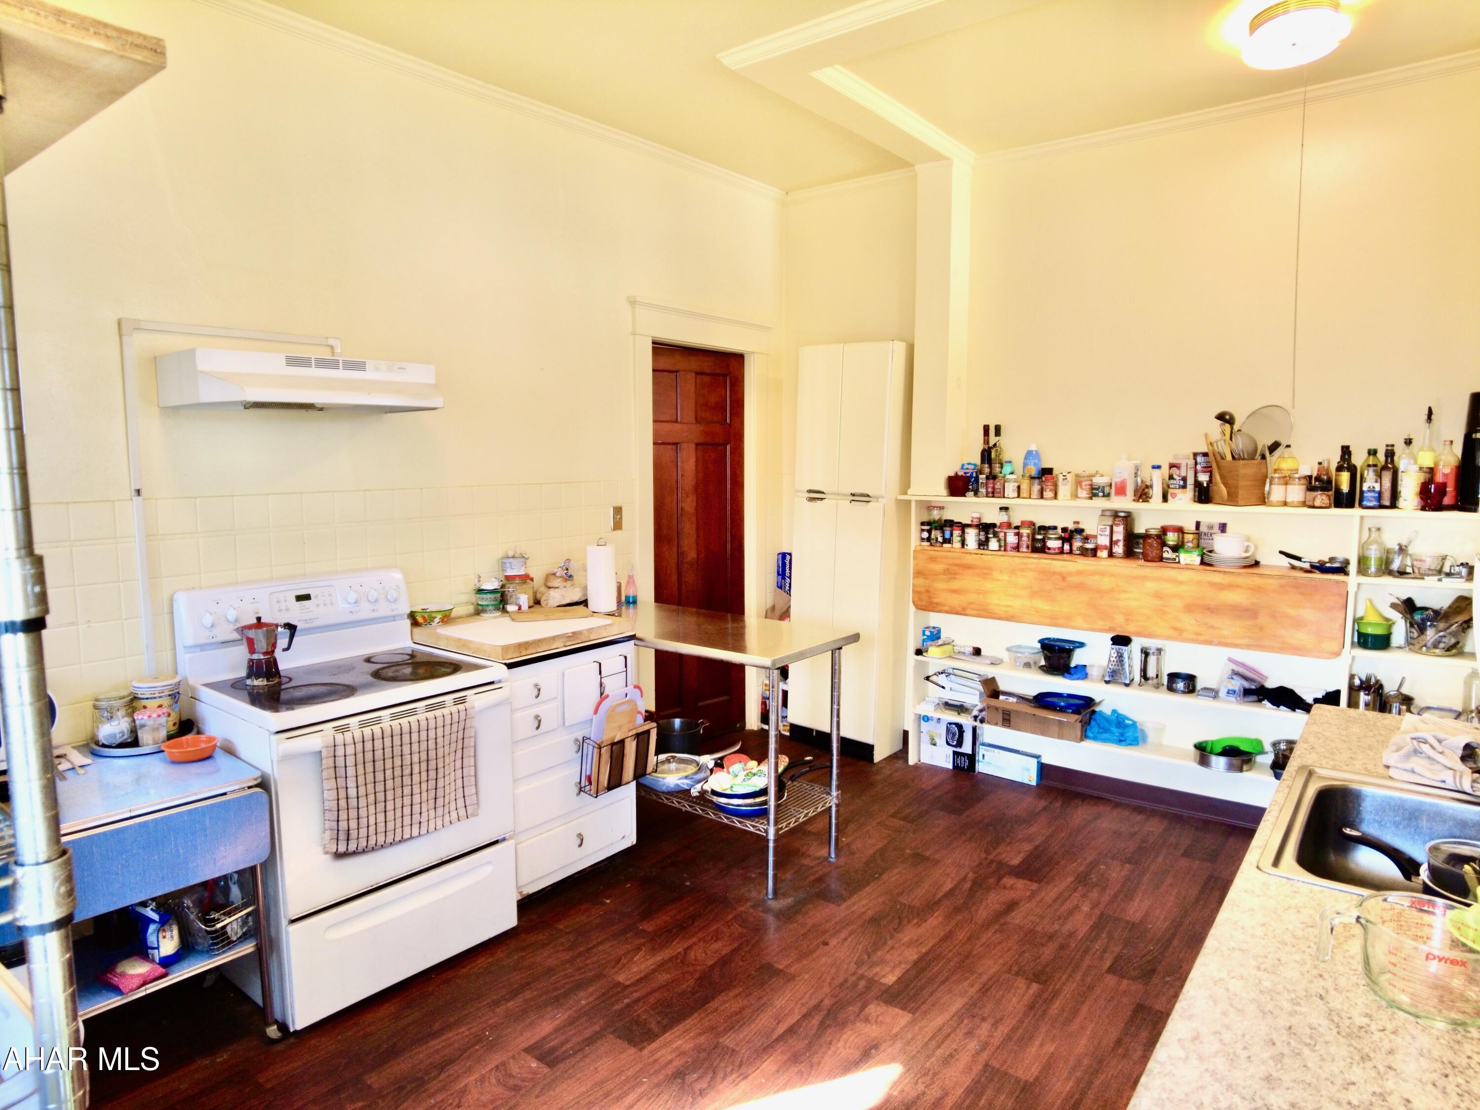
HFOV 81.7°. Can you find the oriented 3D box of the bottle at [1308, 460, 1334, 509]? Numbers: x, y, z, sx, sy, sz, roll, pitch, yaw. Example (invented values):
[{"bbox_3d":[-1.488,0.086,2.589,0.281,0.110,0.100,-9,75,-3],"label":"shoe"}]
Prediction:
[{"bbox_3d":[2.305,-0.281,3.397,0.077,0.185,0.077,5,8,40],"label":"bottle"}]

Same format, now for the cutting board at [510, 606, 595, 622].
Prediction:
[{"bbox_3d":[-0.775,0.248,3.500,0.310,0.018,0.235,-3,7,-23],"label":"cutting board"}]

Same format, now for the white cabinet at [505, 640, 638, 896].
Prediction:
[{"bbox_3d":[-0.845,0.779,3.449,0.560,0.878,0.625,5,8,40],"label":"white cabinet"}]

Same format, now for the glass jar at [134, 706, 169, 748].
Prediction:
[{"bbox_3d":[-1.663,0.485,2.418,0.080,0.100,0.080,5,9,38],"label":"glass jar"}]

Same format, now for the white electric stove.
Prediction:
[{"bbox_3d":[-1.264,0.705,2.827,0.645,1.193,0.762,5,8,40],"label":"white electric stove"}]

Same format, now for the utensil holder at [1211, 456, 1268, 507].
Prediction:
[{"bbox_3d":[2.067,-0.307,3.530,0.135,0.190,0.135,-2,7,-15],"label":"utensil holder"}]

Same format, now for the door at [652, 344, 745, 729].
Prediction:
[{"bbox_3d":[-0.240,-0.005,4.591,0.045,2.162,0.825,5,8,40],"label":"door"}]

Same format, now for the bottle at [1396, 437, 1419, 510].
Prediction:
[{"bbox_3d":[2.550,-0.310,3.251,0.070,0.278,0.070,5,8,40],"label":"bottle"}]

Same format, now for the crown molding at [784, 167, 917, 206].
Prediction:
[{"bbox_3d":[0.577,-2.019,4.689,0.820,0.062,0.056,5,9,38],"label":"crown molding"}]

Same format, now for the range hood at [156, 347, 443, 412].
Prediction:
[{"bbox_3d":[-1.363,-0.549,2.752,0.448,0.150,0.755,5,9,38],"label":"range hood"}]

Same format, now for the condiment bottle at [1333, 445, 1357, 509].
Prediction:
[{"bbox_3d":[2.374,-0.308,3.344,0.078,0.245,0.078,5,8,40],"label":"condiment bottle"}]

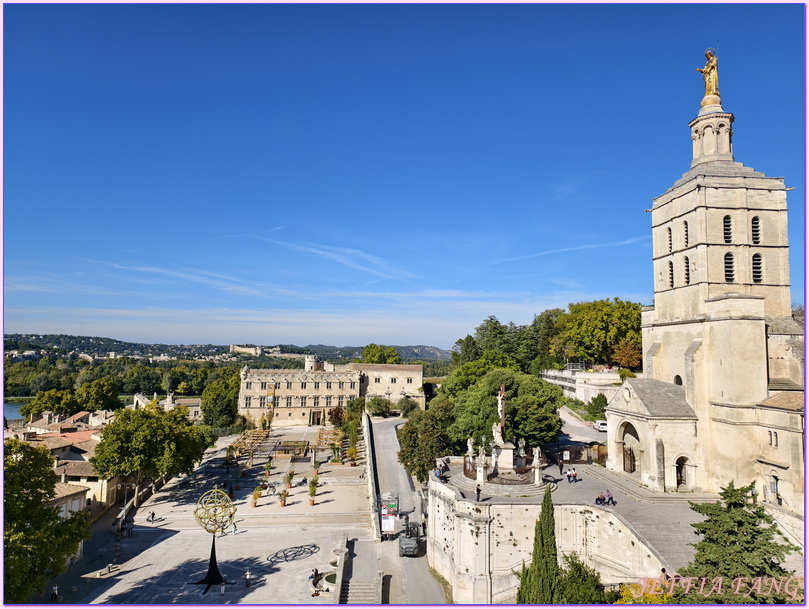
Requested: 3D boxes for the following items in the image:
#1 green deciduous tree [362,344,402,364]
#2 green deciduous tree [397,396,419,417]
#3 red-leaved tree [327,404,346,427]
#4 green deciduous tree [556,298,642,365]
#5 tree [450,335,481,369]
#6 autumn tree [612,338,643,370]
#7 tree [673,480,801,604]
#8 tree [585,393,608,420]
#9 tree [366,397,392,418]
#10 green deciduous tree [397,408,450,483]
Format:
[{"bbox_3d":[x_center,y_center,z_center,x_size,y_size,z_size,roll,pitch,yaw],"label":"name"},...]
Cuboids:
[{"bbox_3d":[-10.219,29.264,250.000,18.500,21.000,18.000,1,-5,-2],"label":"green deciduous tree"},{"bbox_3d":[0.968,35.379,185.667,7.600,7.200,7.000,1,-5,0],"label":"green deciduous tree"},{"bbox_3d":[-25.256,40.703,197.000,6.600,8.200,6.400,1,-5,-7],"label":"red-leaved tree"},{"bbox_3d":[49.164,7.525,135.000,21.500,18.000,18.000,-1,-6,20],"label":"green deciduous tree"},{"bbox_3d":[18.432,15.162,160.000,9.500,12.500,9.000,0,-5,7],"label":"tree"},{"bbox_3d":[46.862,10.684,112.691,6.600,6.700,6.400,-1,-6,22],"label":"autumn tree"},{"bbox_3d":[21.167,17.319,33.946,9.000,12.000,8.800,-2,-6,31],"label":"tree"},{"bbox_3d":[33.843,18.110,94.769,4.500,5.000,4.300,-1,-6,20],"label":"tree"},{"bbox_3d":[-8.621,35.115,183.644,8.800,7.700,8.000,1,-5,-2],"label":"tree"},{"bbox_3d":[3.090,23.618,90.409,9.000,12.800,8.500,1,-5,2],"label":"green deciduous tree"}]

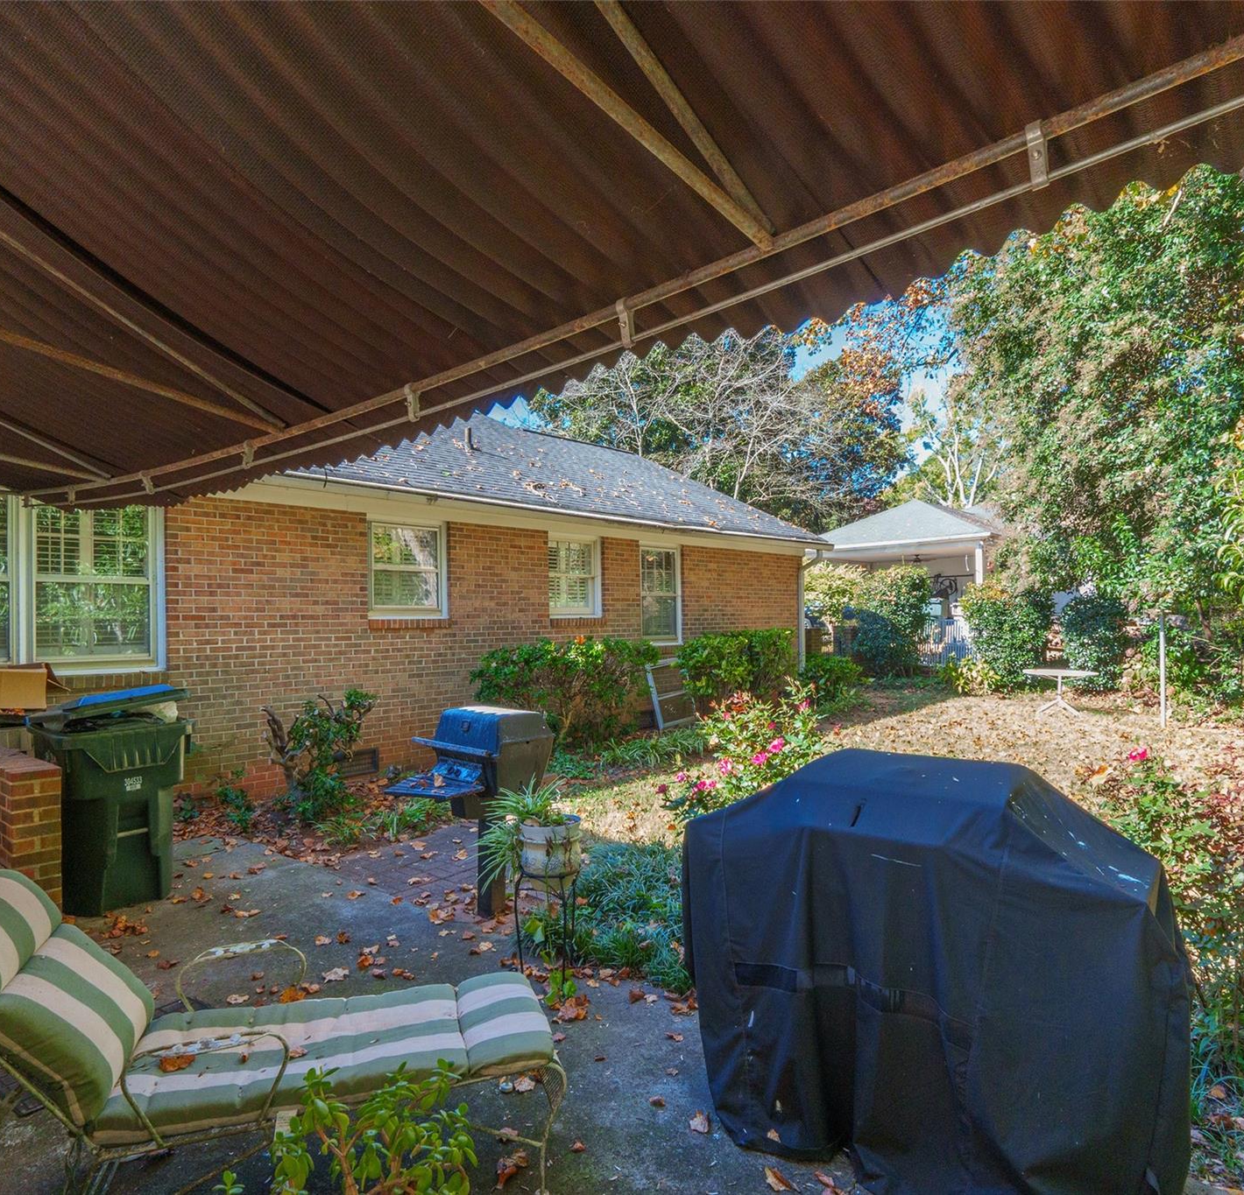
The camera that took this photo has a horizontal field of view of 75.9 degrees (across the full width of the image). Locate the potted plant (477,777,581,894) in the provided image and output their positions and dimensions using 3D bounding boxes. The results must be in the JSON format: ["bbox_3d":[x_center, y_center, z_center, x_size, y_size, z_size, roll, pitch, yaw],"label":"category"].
[{"bbox_3d":[-0.417,1.082,3.620,0.460,0.535,0.440,0,-1,-7],"label":"potted plant"}]

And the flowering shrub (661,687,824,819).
[{"bbox_3d":[0.716,1.130,4.600,0.950,1.168,0.950,0,-1,9],"label":"flowering shrub"}]

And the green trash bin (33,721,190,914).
[{"bbox_3d":[-3.200,1.222,4.957,0.840,1.080,0.640,-1,-1,41],"label":"green trash bin"}]

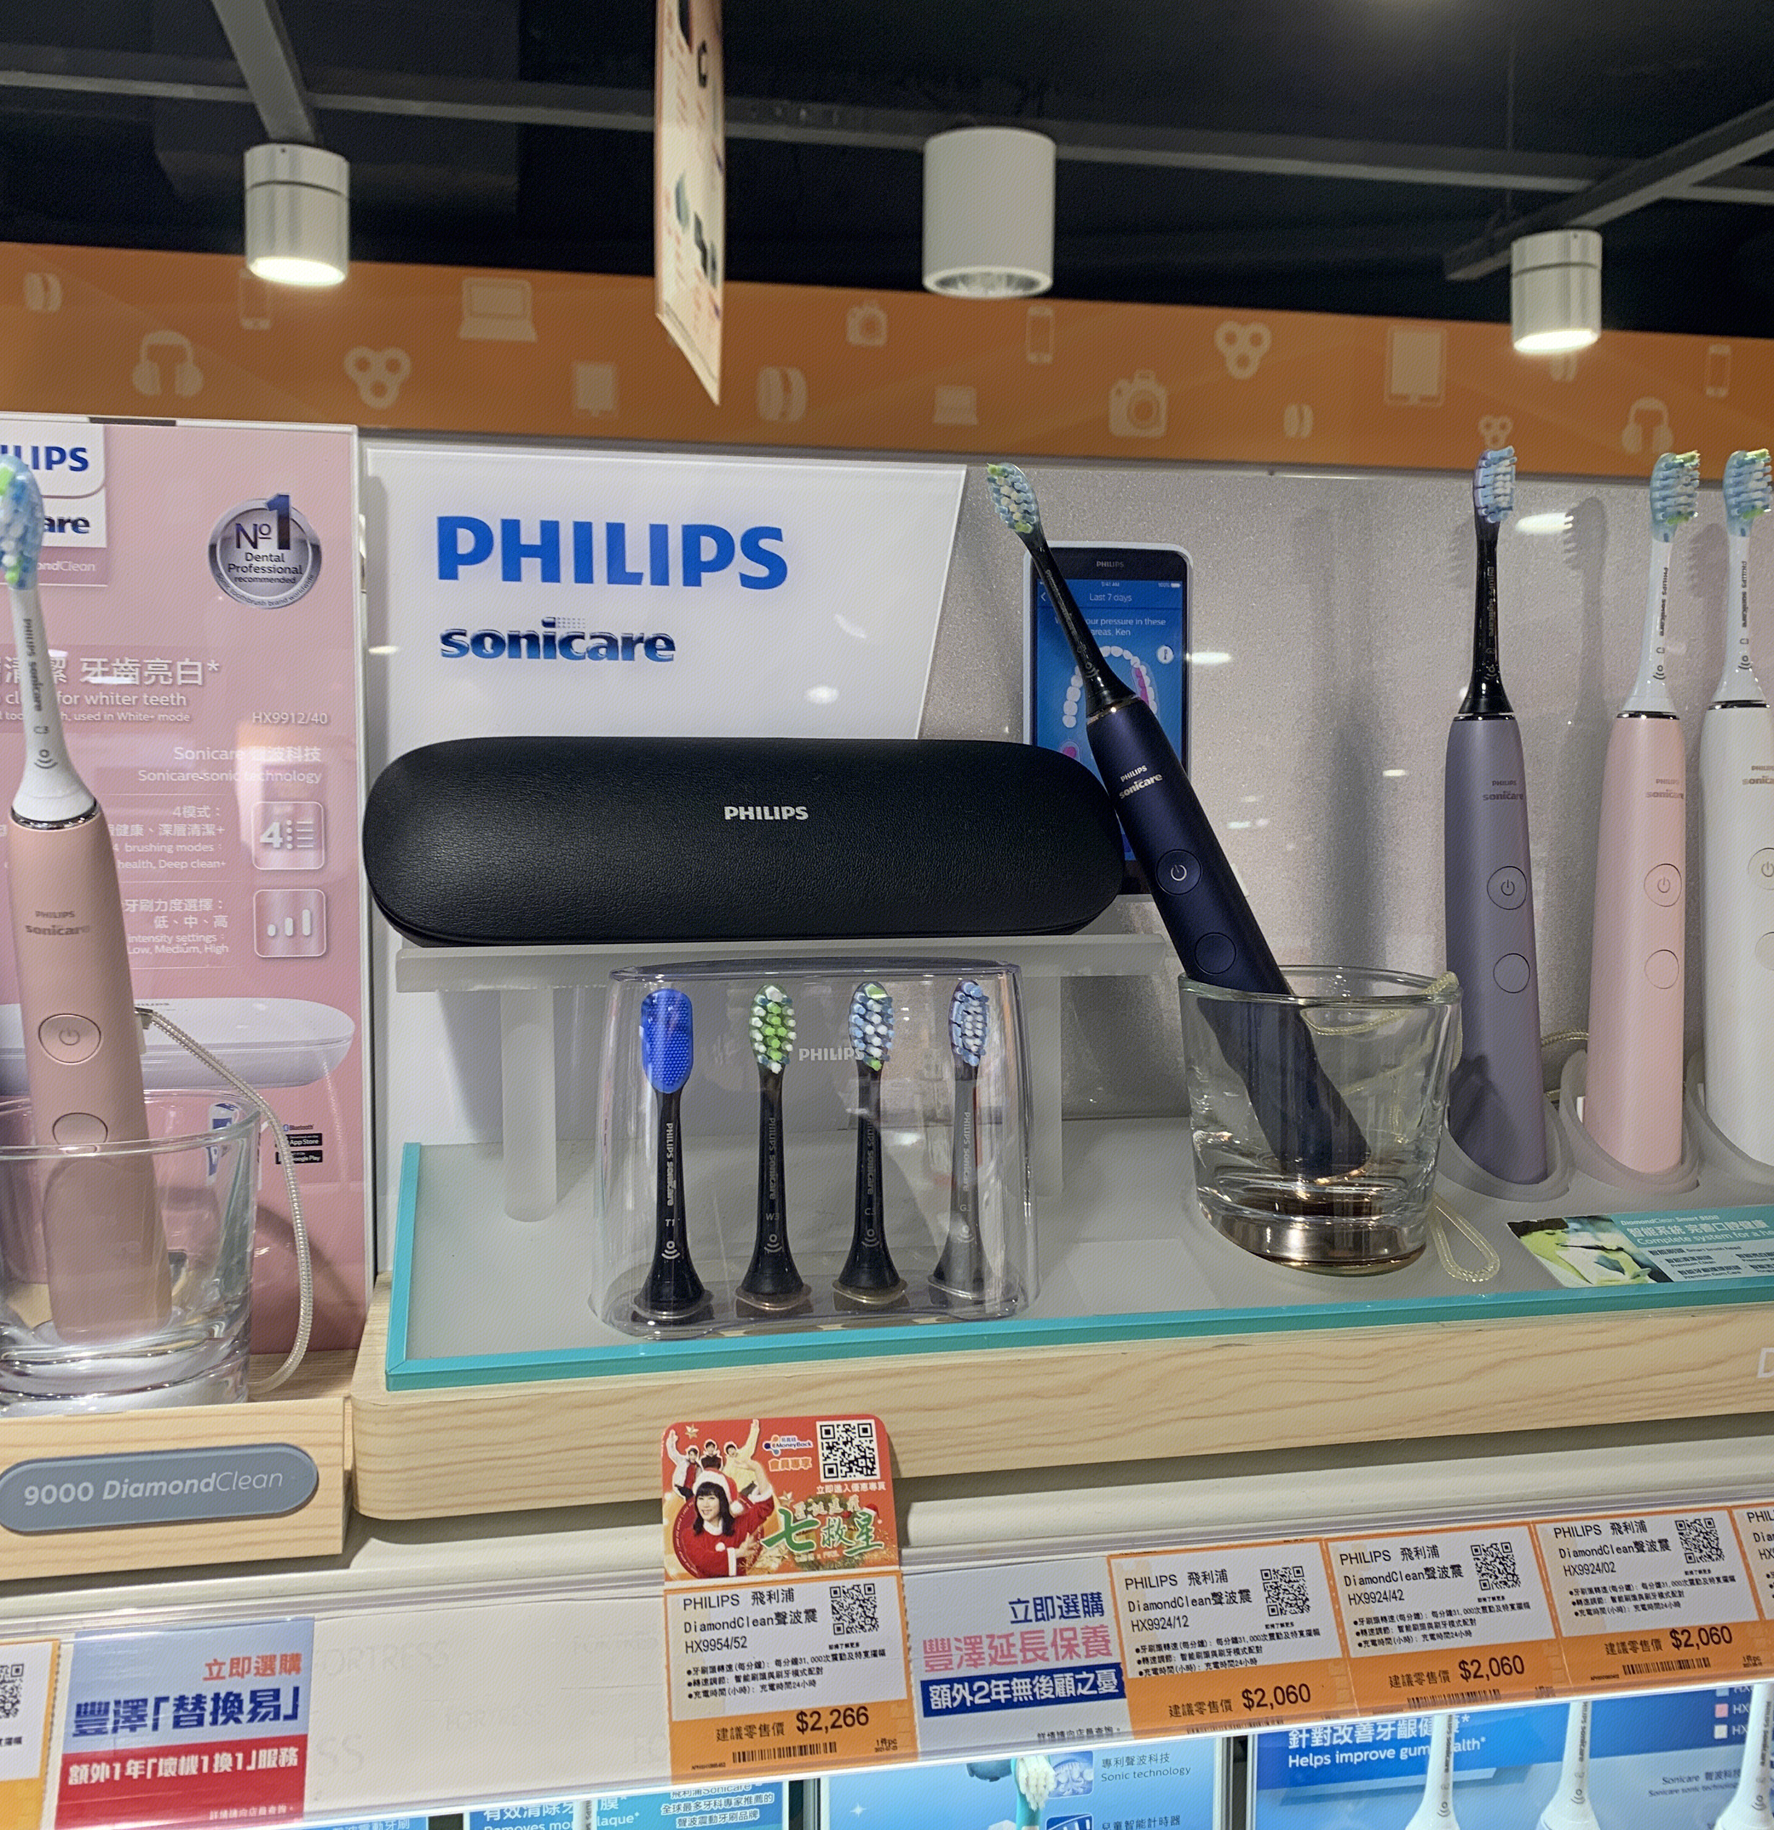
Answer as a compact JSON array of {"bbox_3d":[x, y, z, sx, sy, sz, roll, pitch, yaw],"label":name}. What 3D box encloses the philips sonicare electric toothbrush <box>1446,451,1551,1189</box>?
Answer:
[{"bbox_3d":[0.206,-0.030,0.618,0.032,0.248,0.033,-3,5,-10],"label":"philips sonicare electric toothbrush"}]

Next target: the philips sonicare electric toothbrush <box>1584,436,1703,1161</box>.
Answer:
[{"bbox_3d":[0.262,-0.031,0.628,0.032,0.249,0.033,-1,5,-13],"label":"philips sonicare electric toothbrush"}]

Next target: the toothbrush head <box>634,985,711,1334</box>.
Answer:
[{"bbox_3d":[-0.059,0.065,0.507,0.021,0.091,0.021,0,5,-11],"label":"toothbrush head"}]

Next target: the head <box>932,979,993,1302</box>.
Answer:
[{"bbox_3d":[0.022,0.064,0.527,0.019,0.091,0.021,-1,6,-22],"label":"head"}]

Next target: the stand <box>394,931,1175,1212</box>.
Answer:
[{"bbox_3d":[-0.033,0.046,0.570,0.227,0.080,0.070,-1,5,-13],"label":"stand"}]

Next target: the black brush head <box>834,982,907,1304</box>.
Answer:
[{"bbox_3d":[-0.004,0.064,0.521,0.019,0.091,0.021,-1,5,-16],"label":"black brush head"}]

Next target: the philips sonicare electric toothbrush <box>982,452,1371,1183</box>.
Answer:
[{"bbox_3d":[0.087,-0.036,0.591,0.031,0.252,0.032,-25,-13,15],"label":"philips sonicare electric toothbrush"}]

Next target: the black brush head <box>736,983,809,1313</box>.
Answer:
[{"bbox_3d":[-0.032,0.064,0.514,0.019,0.091,0.021,-1,5,-13],"label":"black brush head"}]

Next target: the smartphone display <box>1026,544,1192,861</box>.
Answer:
[{"bbox_3d":[0.076,-0.067,0.625,0.060,0.120,0.008,-1,2,-13],"label":"smartphone display"}]

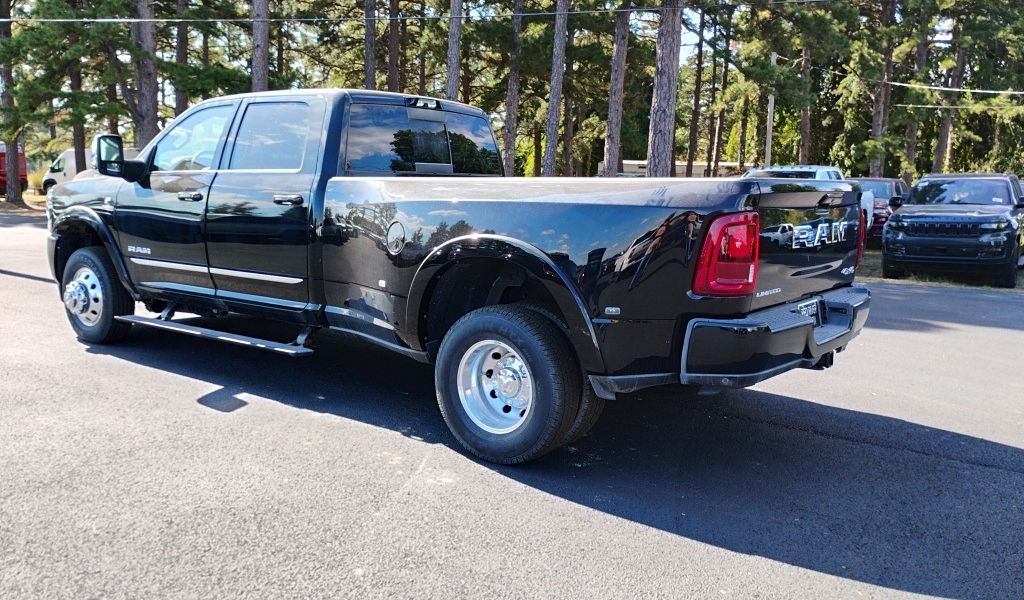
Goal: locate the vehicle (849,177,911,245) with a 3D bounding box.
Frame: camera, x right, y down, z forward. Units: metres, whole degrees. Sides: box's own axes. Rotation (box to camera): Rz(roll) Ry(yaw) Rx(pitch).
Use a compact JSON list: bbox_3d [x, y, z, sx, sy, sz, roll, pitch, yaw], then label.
[{"bbox_3d":[10.613,-2.546,23.821,2.020,1.850,5.400,7,10,36],"label":"vehicle"}]

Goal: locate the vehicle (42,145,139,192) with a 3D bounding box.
[{"bbox_3d":[-23.078,-6.895,45.089,5.650,2.550,2.080,5,9,29],"label":"vehicle"}]

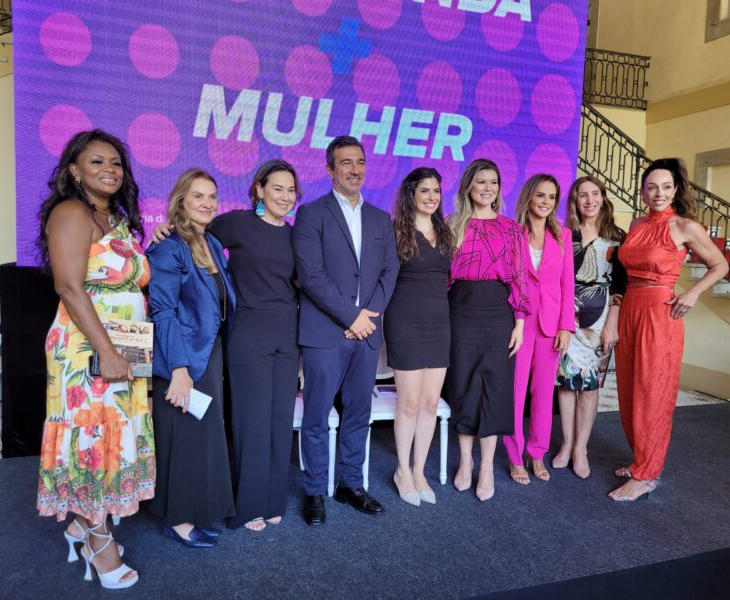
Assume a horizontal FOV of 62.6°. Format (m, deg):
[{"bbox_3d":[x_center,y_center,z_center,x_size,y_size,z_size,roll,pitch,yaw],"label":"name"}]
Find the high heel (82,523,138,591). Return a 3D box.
[{"bbox_3d":[-0.976,0.973,2.273,0.215,0.200,0.090,3,5,17],"label":"high heel"}]

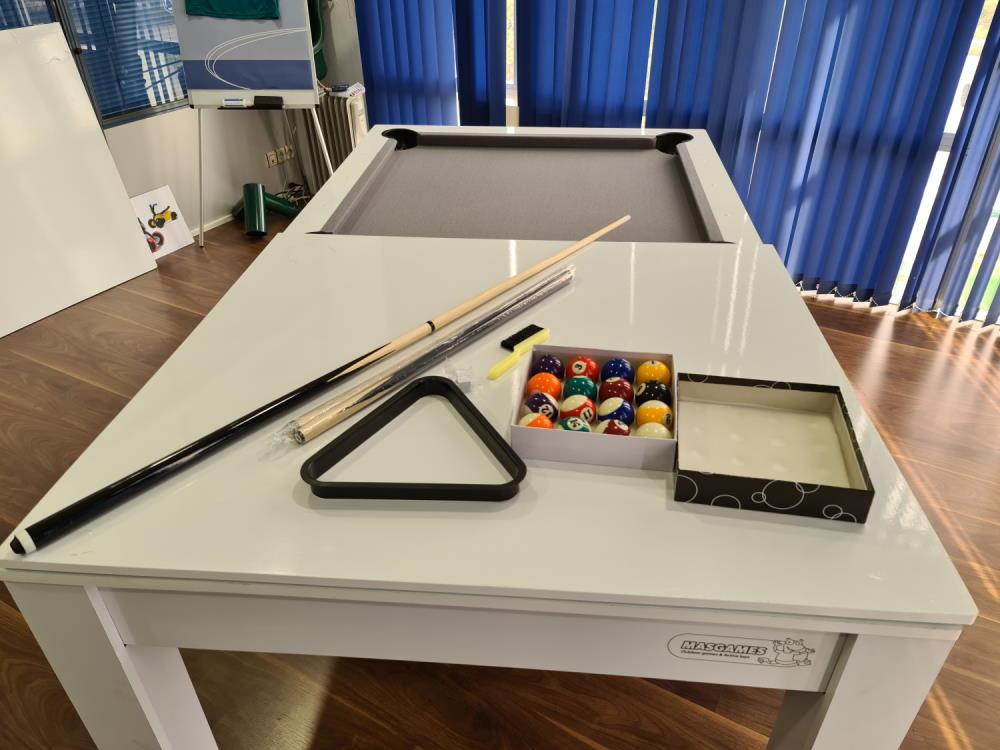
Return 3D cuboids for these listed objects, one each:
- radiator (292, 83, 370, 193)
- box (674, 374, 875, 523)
[{"bbox_3d":[-0.925,-1.283,4.131,0.400,0.640,0.155,17,37,25],"label":"radiator"},{"bbox_3d":[0.391,0.099,1.079,0.250,0.056,0.244,5,34,9],"label":"box"}]

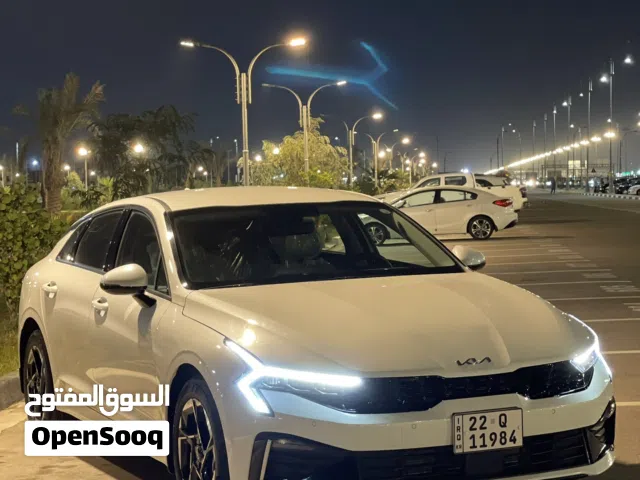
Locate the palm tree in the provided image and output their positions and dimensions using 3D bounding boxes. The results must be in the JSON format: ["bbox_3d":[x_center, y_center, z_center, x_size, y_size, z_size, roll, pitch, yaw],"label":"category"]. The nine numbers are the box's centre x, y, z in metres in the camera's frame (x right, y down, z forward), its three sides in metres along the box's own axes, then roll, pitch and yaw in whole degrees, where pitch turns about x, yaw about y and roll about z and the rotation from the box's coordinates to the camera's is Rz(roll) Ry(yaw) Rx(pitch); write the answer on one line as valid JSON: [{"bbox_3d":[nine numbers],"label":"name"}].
[{"bbox_3d":[-7.520,-2.250,34.000,2.600,5.100,2.600,-2,2,7],"label":"palm tree"}]

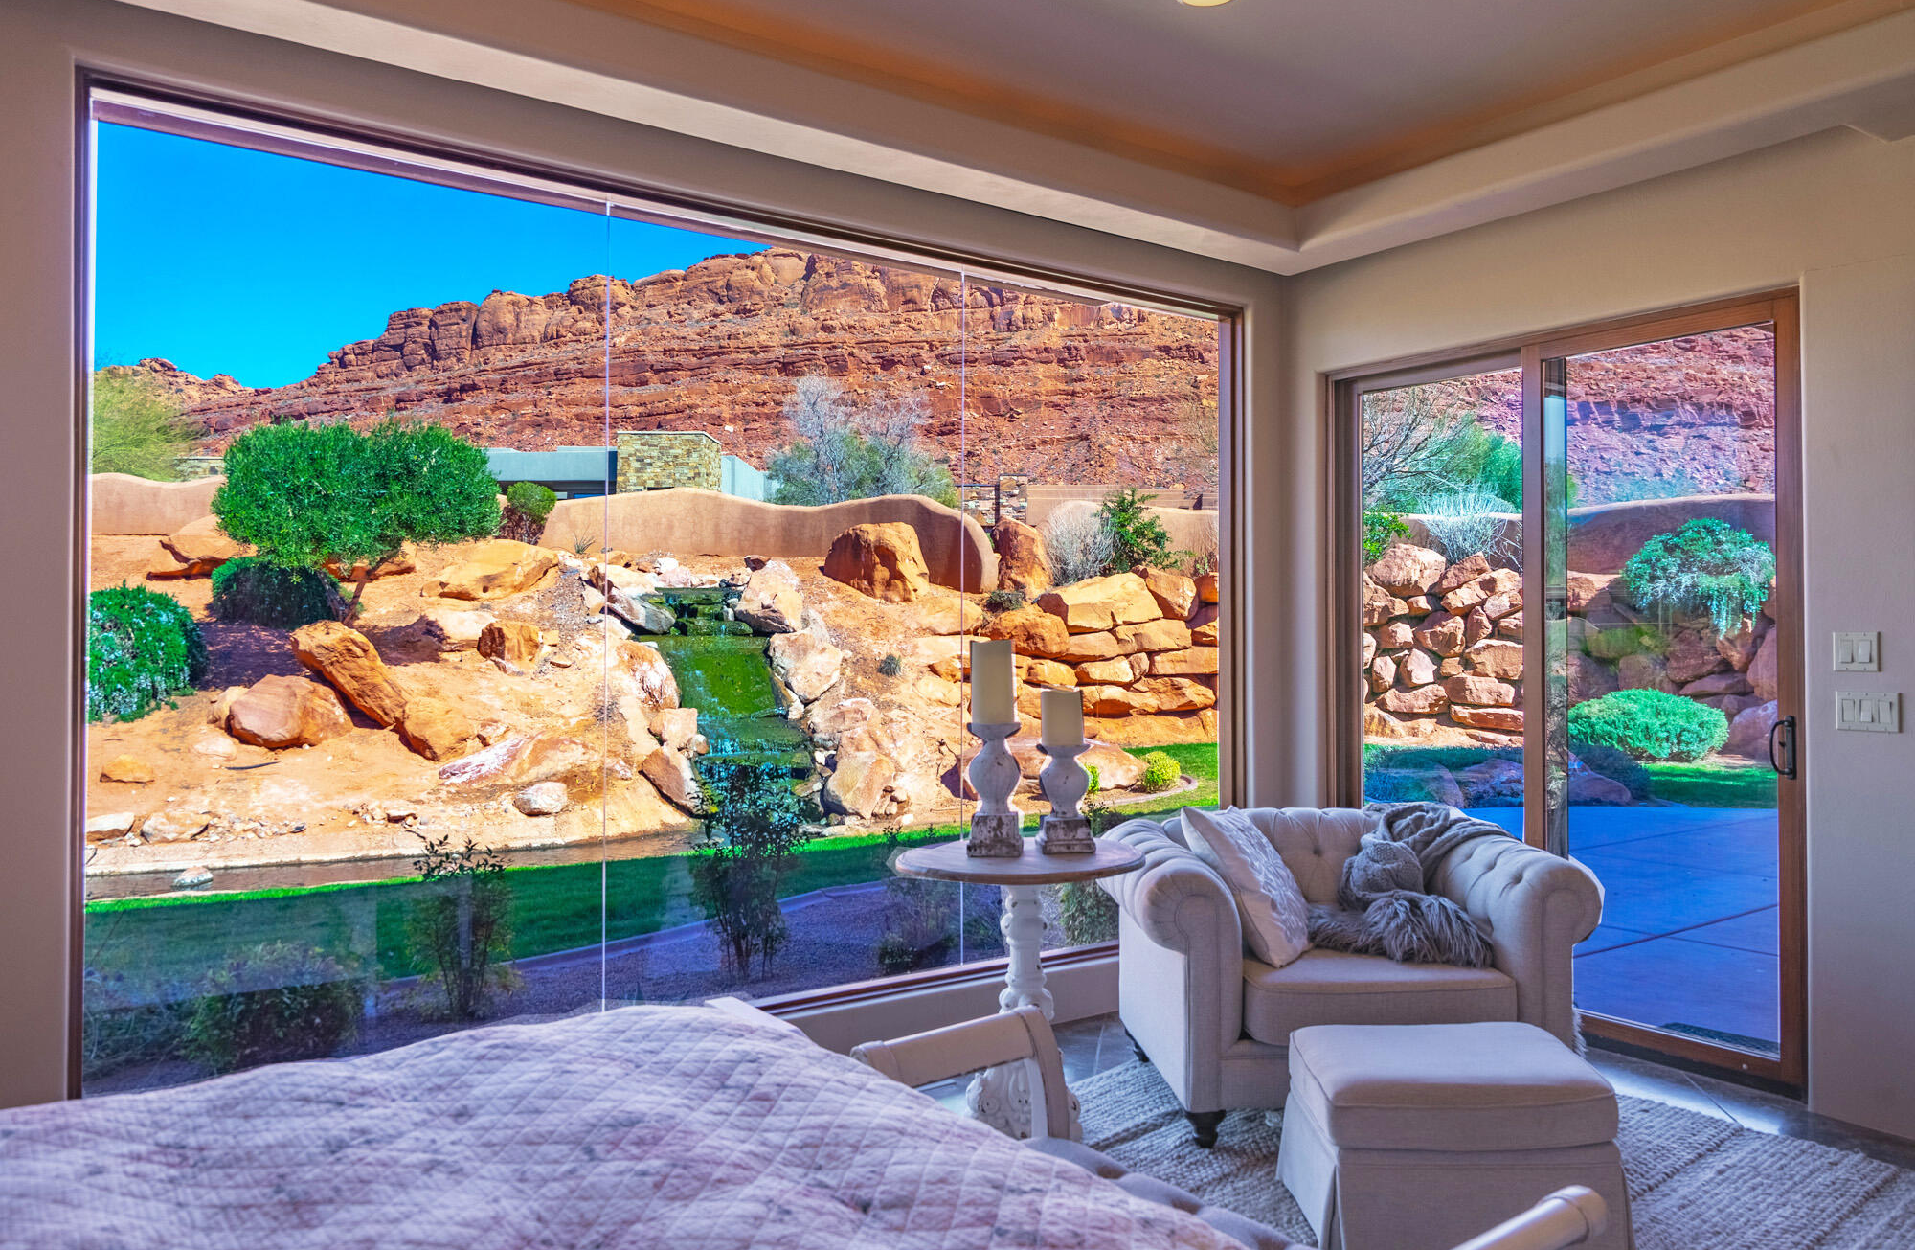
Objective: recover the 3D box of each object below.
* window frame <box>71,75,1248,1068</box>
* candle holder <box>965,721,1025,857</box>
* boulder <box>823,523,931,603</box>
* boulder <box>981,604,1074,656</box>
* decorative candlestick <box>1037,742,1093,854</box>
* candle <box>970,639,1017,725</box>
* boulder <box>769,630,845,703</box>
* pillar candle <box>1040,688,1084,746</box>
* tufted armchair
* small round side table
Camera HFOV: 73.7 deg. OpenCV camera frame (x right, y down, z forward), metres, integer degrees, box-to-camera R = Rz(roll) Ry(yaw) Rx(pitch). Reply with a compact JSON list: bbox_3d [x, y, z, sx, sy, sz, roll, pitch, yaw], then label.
[{"bbox_3d":[-0.477,-0.032,4.143,3.950,2.550,0.130,0,-1,-35],"label":"window frame"},{"bbox_3d":[0.101,0.452,3.510,0.155,0.352,0.155,0,-1,-6],"label":"candle holder"},{"bbox_3d":[-1.147,-0.880,18.300,1.550,1.150,1.200,0,-1,0],"label":"boulder"},{"bbox_3d":[0.949,0.072,17.600,1.250,0.720,0.900,0,-1,0],"label":"boulder"},{"bbox_3d":[0.300,0.483,3.560,0.150,0.290,0.150,0,-1,-6],"label":"decorative candlestick"},{"bbox_3d":[0.095,0.161,3.510,0.117,0.232,0.117,0,-1,-6],"label":"candle"},{"bbox_3d":[-1.574,0.437,13.300,0.790,0.720,0.700,0,-1,0],"label":"boulder"},{"bbox_3d":[0.292,0.261,3.560,0.115,0.158,0.115,0,-1,-6],"label":"pillar candle"},{"bbox_3d":[1.115,1.022,3.870,1.250,0.820,0.920,0,-1,-2],"label":"tufted armchair"},{"bbox_3d":[0.171,1.027,3.470,0.675,0.800,0.675,0,-1,0],"label":"small round side table"}]

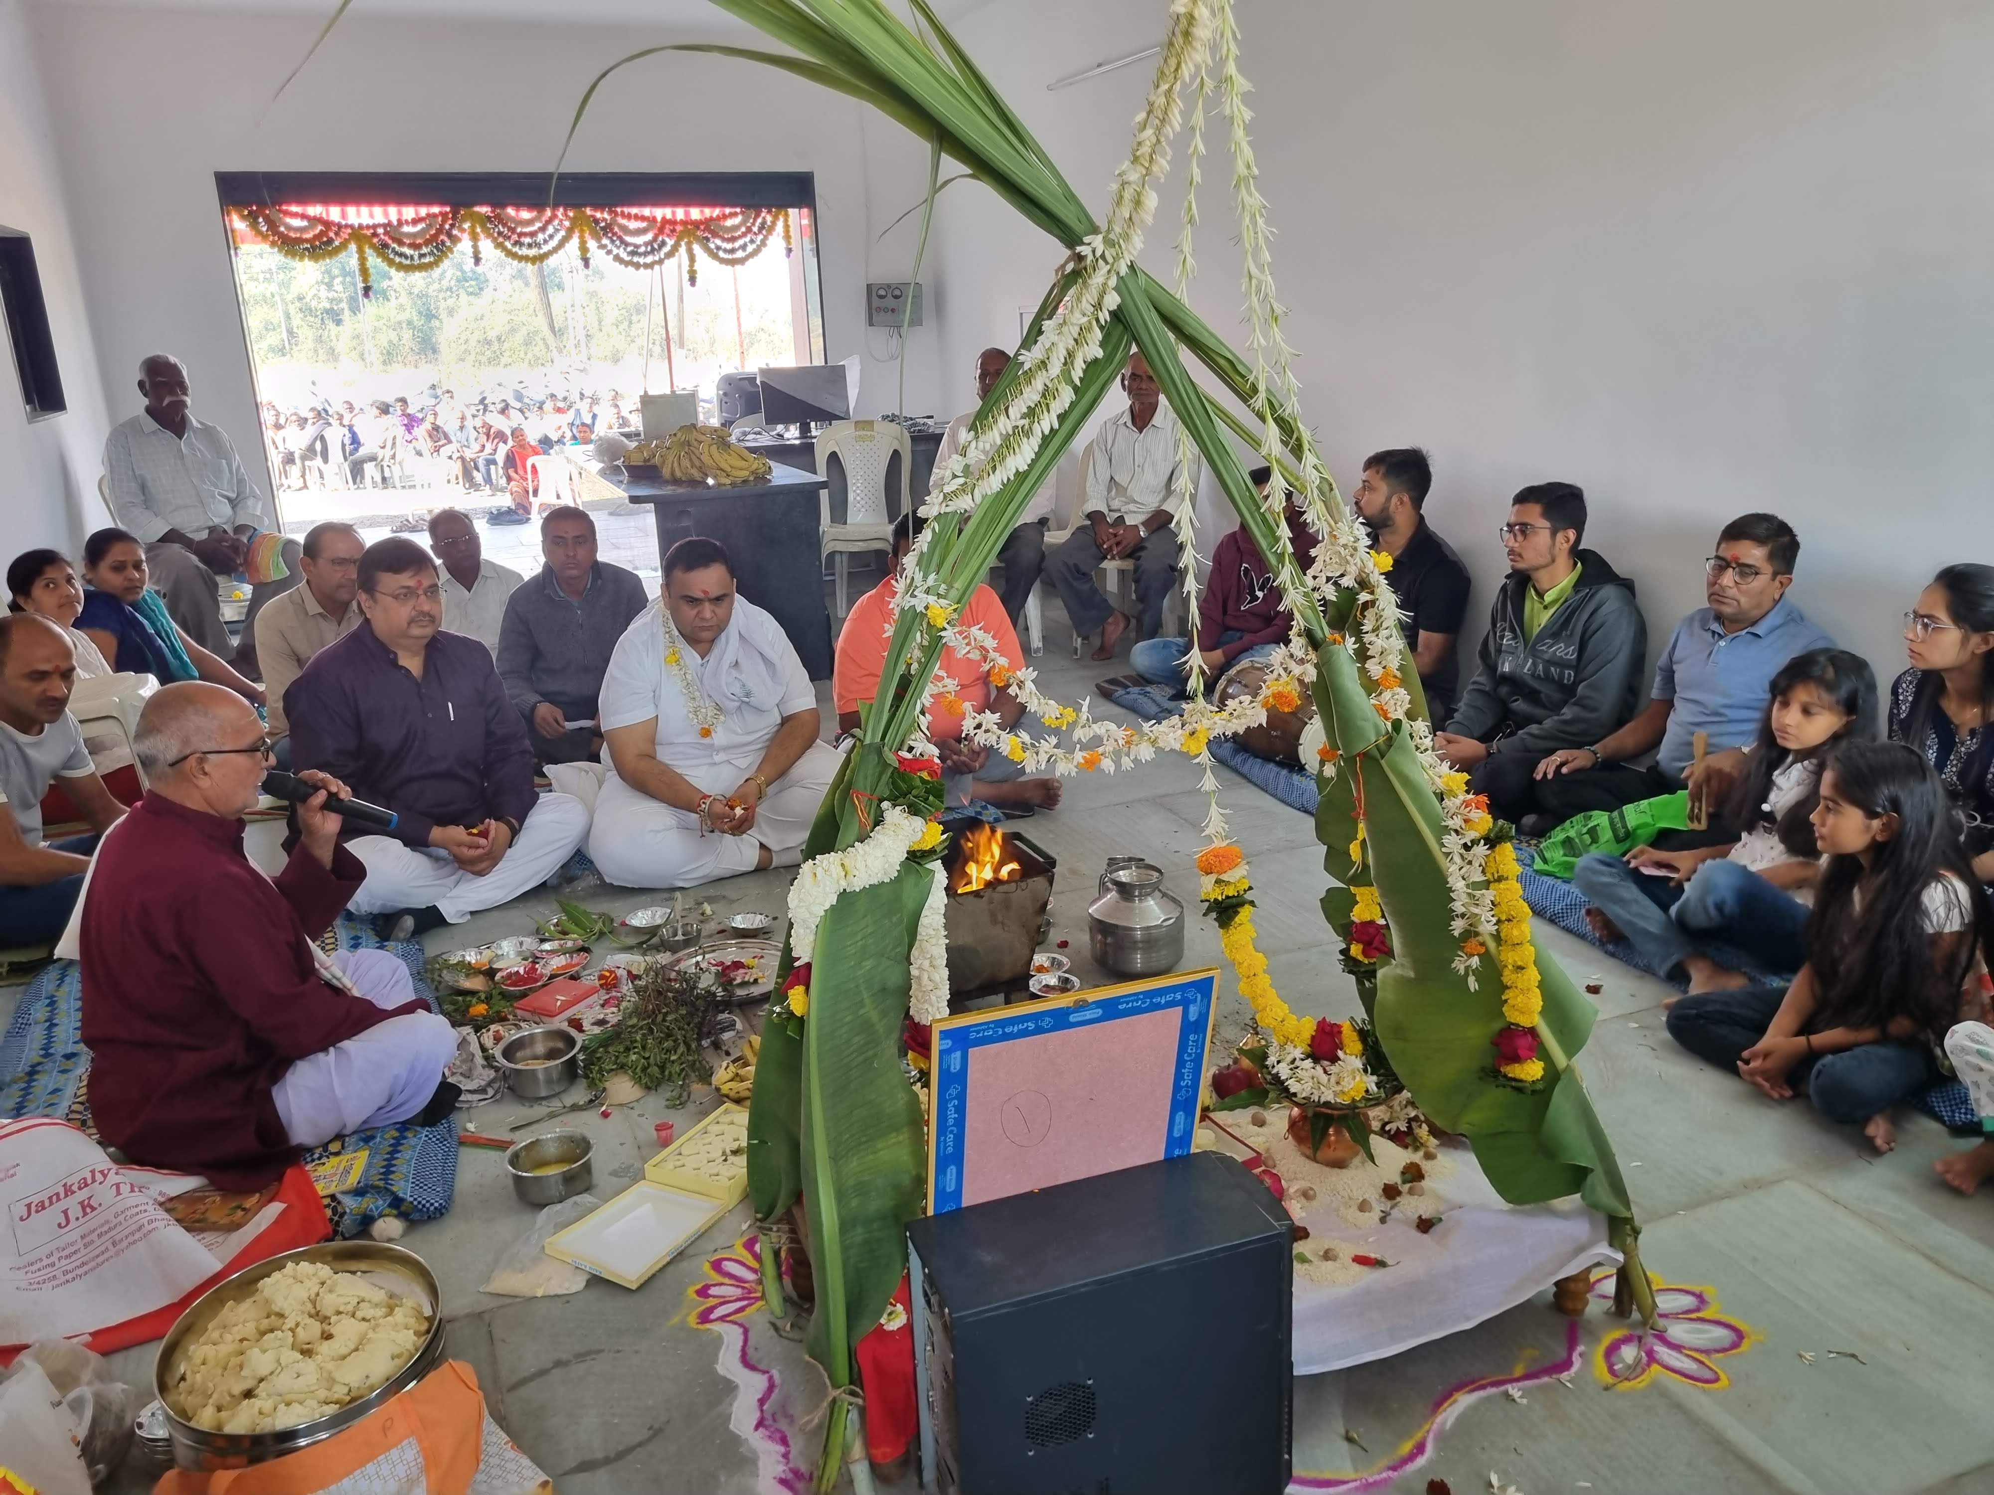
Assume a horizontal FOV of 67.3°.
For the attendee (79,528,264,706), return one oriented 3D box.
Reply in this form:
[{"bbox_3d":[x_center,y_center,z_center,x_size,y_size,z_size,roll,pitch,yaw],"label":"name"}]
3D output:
[{"bbox_3d":[-2.760,-0.320,4.920,0.650,0.780,0.600,11,21,37],"label":"attendee"}]

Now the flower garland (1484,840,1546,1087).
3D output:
[{"bbox_3d":[0.678,0.282,1.960,0.080,0.340,0.080,-2,16,0],"label":"flower garland"}]

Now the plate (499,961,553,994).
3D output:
[{"bbox_3d":[-1.001,0.492,3.164,0.120,0.035,0.120,-2,16,1],"label":"plate"}]

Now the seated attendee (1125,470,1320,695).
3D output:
[{"bbox_3d":[0.859,-0.562,5.236,0.660,0.830,0.600,5,19,22],"label":"seated attendee"}]

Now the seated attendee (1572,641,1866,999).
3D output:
[{"bbox_3d":[1.520,0.148,3.103,0.620,0.700,0.500,-10,19,-25],"label":"seated attendee"}]

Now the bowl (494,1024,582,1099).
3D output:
[{"bbox_3d":[-0.882,0.616,2.906,0.165,0.075,0.165,-9,18,-21],"label":"bowl"}]

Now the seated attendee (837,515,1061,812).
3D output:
[{"bbox_3d":[-0.179,-0.282,4.452,0.720,0.830,0.660,-5,16,-8],"label":"seated attendee"}]

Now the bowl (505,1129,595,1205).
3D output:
[{"bbox_3d":[-0.736,0.699,2.483,0.142,0.064,0.142,-2,16,0],"label":"bowl"}]

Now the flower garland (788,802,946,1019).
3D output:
[{"bbox_3d":[-0.161,0.209,1.870,0.200,0.270,0.130,-4,16,-5],"label":"flower garland"}]

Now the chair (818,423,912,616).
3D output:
[{"bbox_3d":[-0.640,-1.093,7.271,0.460,0.890,0.510,-4,16,-6],"label":"chair"}]

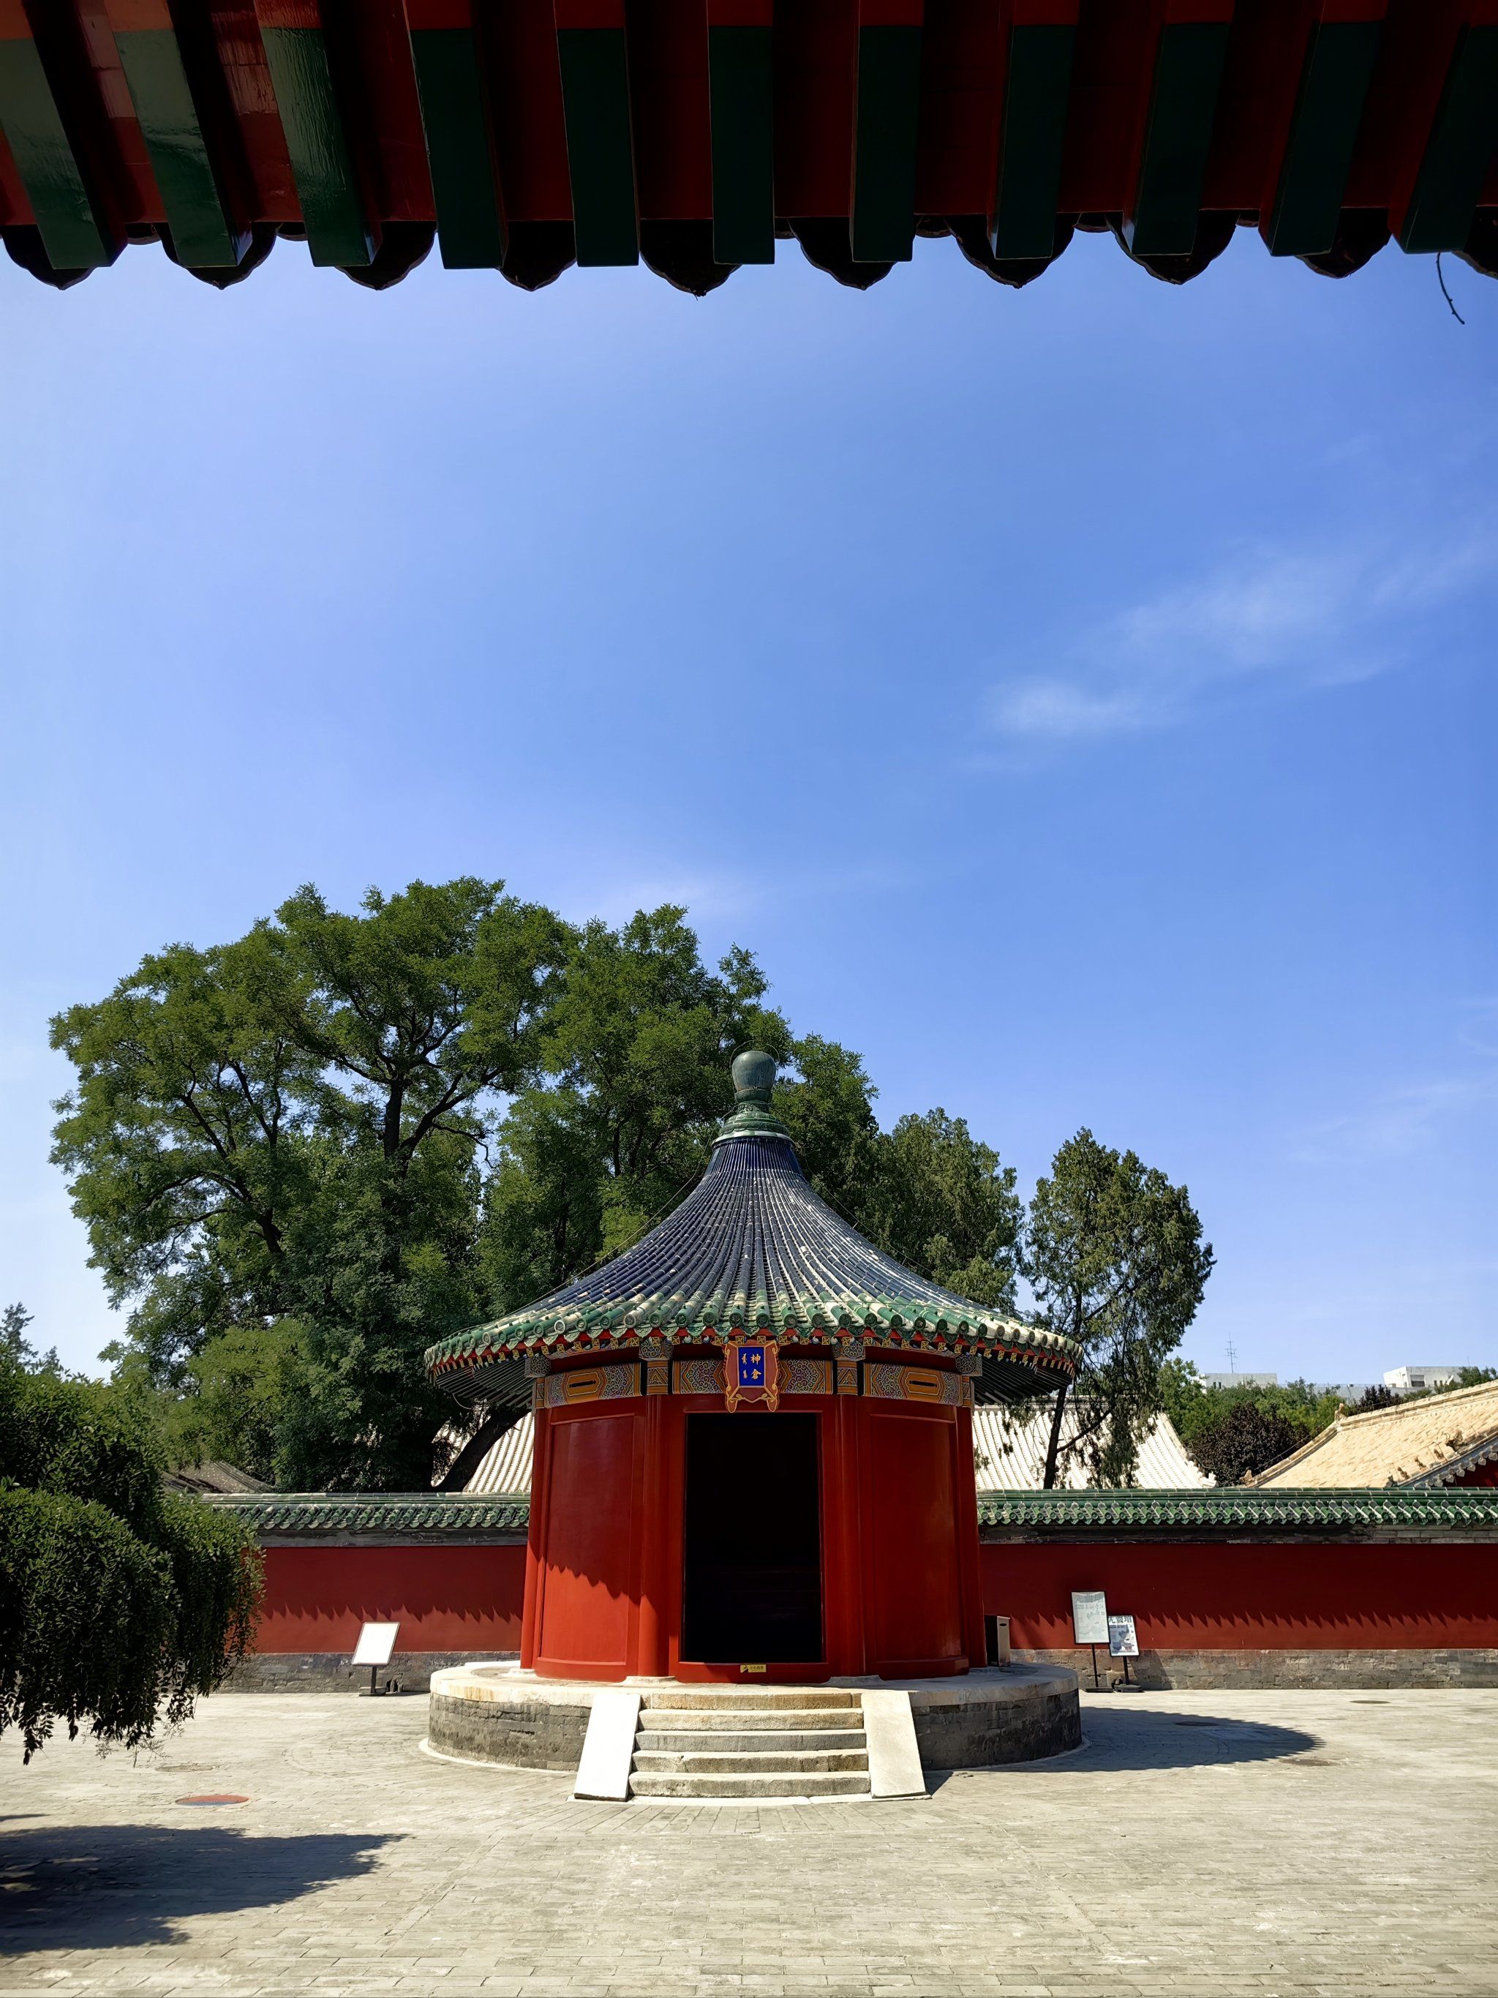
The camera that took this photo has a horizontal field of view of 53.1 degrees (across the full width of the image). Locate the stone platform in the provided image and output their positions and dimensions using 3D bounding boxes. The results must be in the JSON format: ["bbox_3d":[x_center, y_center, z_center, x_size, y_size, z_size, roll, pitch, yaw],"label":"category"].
[{"bbox_3d":[0.066,9.263,19.689,8.536,0.770,9.240,0,-21,0],"label":"stone platform"}]

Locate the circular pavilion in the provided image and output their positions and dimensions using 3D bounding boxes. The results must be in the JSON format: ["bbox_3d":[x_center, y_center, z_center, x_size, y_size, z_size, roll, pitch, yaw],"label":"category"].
[{"bbox_3d":[0.066,4.912,21.662,9.460,8.767,9.460,0,-21,0],"label":"circular pavilion"}]

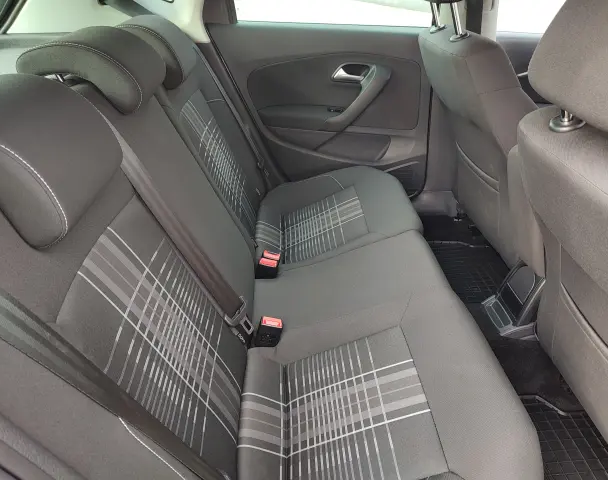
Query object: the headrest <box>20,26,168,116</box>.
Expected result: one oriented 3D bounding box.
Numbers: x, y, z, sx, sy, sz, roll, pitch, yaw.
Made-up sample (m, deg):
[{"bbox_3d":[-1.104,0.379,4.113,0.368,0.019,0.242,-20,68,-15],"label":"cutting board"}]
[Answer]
[{"bbox_3d":[-0.350,-0.316,0.772,0.184,0.133,0.260,-14,33,6],"label":"headrest"}]

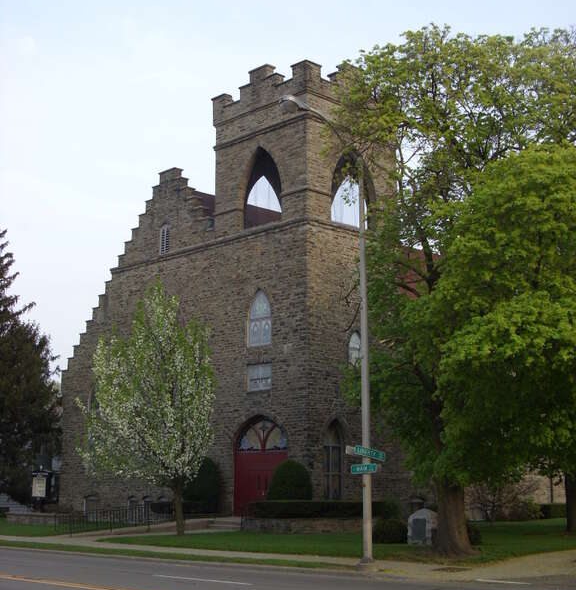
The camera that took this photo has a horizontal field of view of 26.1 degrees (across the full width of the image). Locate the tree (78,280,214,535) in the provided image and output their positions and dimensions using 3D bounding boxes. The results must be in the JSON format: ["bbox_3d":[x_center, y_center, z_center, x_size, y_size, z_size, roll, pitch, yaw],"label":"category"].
[{"bbox_3d":[-4.217,3.297,37.105,3.910,7.570,4.030,0,-9,0],"label":"tree"}]

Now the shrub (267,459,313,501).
[{"bbox_3d":[0.045,6.013,38.536,1.430,1.780,1.430,0,-9,0],"label":"shrub"}]

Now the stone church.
[{"bbox_3d":[2.139,1.540,51.702,17.500,15.400,14.250,9,-12,-42],"label":"stone church"}]

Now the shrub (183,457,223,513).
[{"bbox_3d":[-2.878,6.434,41.642,1.310,1.930,1.310,0,-9,0],"label":"shrub"}]

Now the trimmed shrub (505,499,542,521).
[{"bbox_3d":[8.947,8.152,47.000,1.300,0.900,1.400,9,-12,-42],"label":"trimmed shrub"}]

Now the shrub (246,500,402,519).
[{"bbox_3d":[0.885,6.269,36.319,1.000,0.580,6.280,9,-12,-42],"label":"shrub"}]

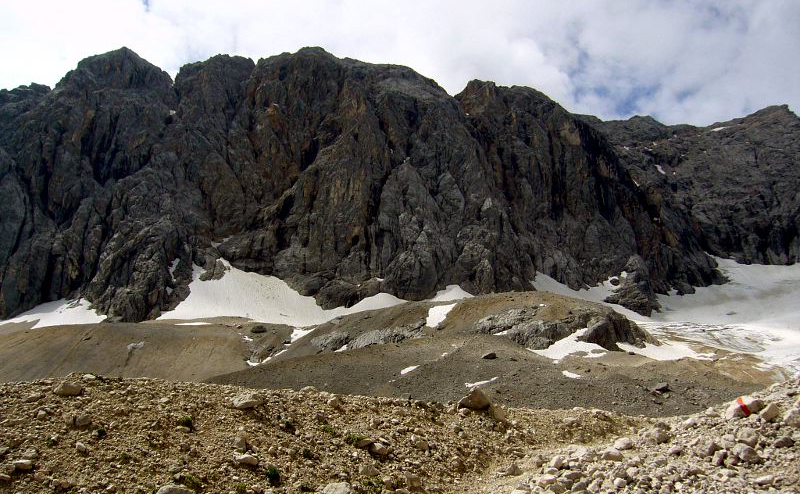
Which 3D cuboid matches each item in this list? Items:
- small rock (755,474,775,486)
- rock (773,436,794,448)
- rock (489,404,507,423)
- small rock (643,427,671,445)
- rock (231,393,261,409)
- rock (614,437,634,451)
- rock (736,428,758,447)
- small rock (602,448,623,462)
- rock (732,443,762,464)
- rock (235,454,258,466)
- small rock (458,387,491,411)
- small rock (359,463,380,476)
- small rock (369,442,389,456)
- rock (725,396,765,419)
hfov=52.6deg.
[{"bbox_3d":[3.289,2.098,7.300,0.180,0.100,0.153,0,-2,0],"label":"small rock"},{"bbox_3d":[4.278,2.164,9.000,0.211,0.116,0.178,-3,-6,25],"label":"rock"},{"bbox_3d":[1.362,2.326,11.300,0.251,0.257,0.214,0,-2,0],"label":"rock"},{"bbox_3d":[2.727,2.015,8.600,0.289,0.176,0.231,0,-3,0],"label":"small rock"},{"bbox_3d":[-2.006,2.006,10.500,0.378,0.191,0.302,0,-3,0],"label":"rock"},{"bbox_3d":[2.997,2.637,10.800,0.254,0.163,0.214,-2,-6,15],"label":"rock"},{"bbox_3d":[3.695,2.025,8.600,0.234,0.196,0.199,0,-2,0],"label":"rock"},{"bbox_3d":[2.312,2.257,8.800,0.218,0.140,0.185,0,-2,0],"label":"small rock"},{"bbox_3d":[3.179,1.889,7.400,0.266,0.168,0.213,0,-3,0],"label":"rock"},{"bbox_3d":[-1.708,2.364,9.000,0.254,0.116,0.200,1,-6,-10],"label":"rock"},{"bbox_3d":[1.068,2.187,11.600,0.459,0.317,0.390,0,-2,0],"label":"small rock"},{"bbox_3d":[-0.324,2.366,8.600,0.222,0.111,0.175,0,-6,-2],"label":"small rock"},{"bbox_3d":[-0.213,1.993,8.000,0.192,0.127,0.153,0,-3,0],"label":"small rock"},{"bbox_3d":[3.748,1.746,8.800,0.422,0.240,0.338,0,-3,0],"label":"rock"}]

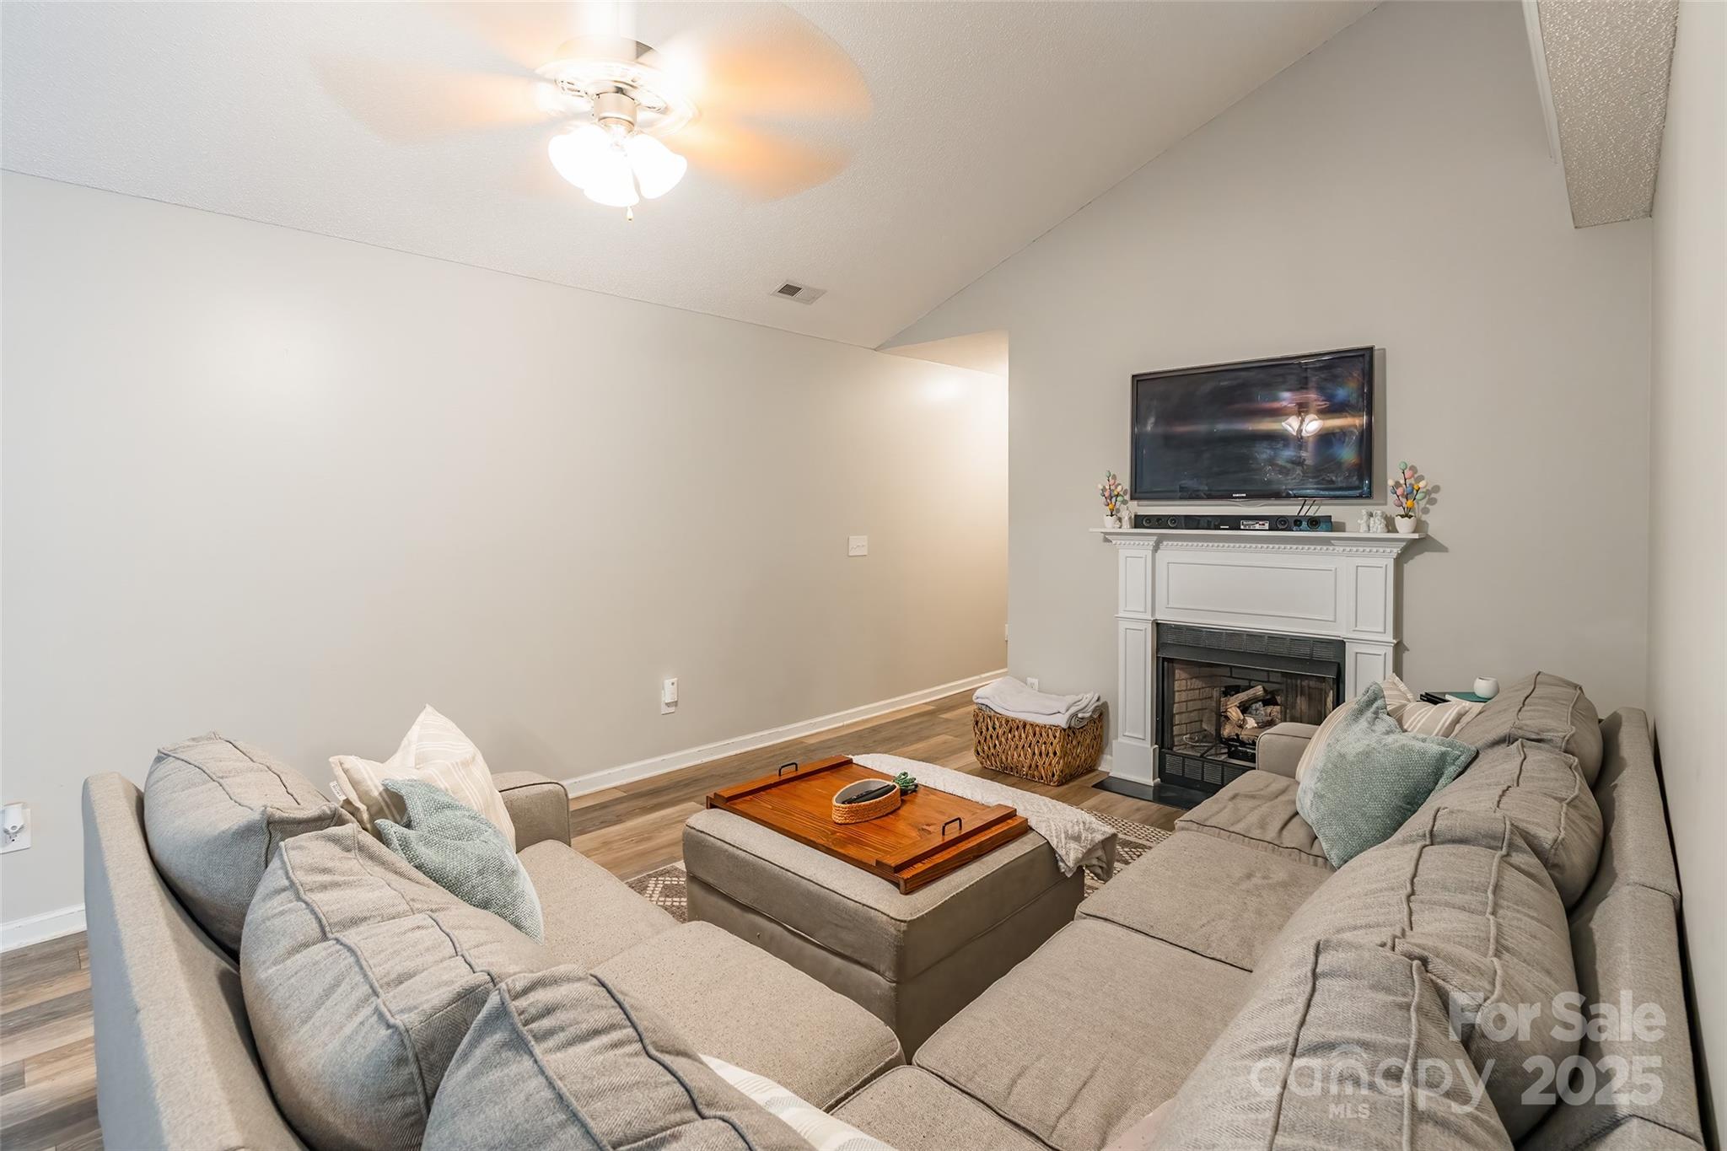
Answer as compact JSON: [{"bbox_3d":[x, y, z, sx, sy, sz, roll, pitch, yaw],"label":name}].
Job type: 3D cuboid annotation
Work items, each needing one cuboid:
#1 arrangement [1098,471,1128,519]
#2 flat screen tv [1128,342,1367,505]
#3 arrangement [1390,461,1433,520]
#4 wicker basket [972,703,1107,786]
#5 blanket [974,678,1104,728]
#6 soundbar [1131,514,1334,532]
[{"bbox_3d":[1.325,-0.427,4.098,0.130,0.250,0.135,-5,6,-45],"label":"arrangement"},{"bbox_3d":[1.793,-0.679,3.635,0.075,0.635,1.060,-5,6,-45],"label":"flat screen tv"},{"bbox_3d":[2.250,-0.352,3.166,0.130,0.237,0.135,-5,6,-45],"label":"arrangement"},{"bbox_3d":[0.980,0.924,4.349,0.430,0.310,0.590,-5,6,-45],"label":"wicker basket"},{"bbox_3d":[0.972,0.728,4.338,0.410,0.155,0.570,-5,6,-45],"label":"blanket"},{"bbox_3d":[1.749,-0.252,3.706,0.065,0.068,0.905,-5,6,-45],"label":"soundbar"}]

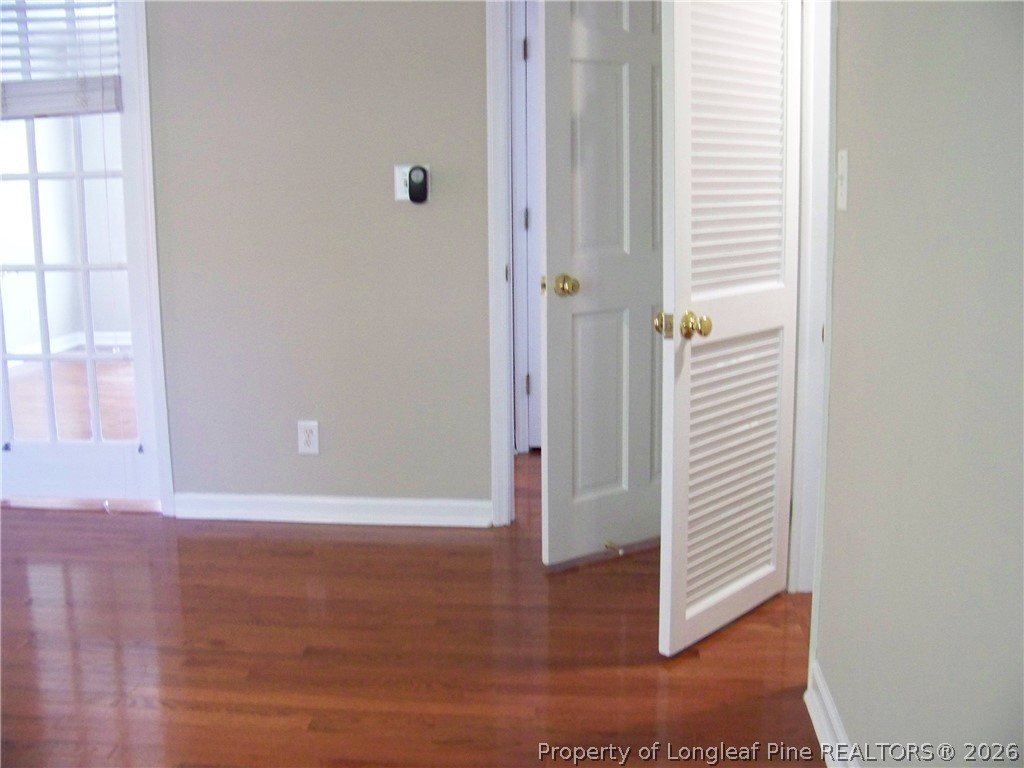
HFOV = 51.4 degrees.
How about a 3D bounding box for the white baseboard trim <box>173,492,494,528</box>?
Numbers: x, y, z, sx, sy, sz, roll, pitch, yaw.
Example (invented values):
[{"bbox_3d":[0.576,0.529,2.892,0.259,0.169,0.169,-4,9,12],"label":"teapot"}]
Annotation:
[{"bbox_3d":[-0.649,0.451,3.808,1.178,0.098,0.016,0,11,7],"label":"white baseboard trim"}]

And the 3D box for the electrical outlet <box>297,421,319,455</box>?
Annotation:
[{"bbox_3d":[-0.722,0.190,3.766,0.073,0.118,0.009,0,11,7],"label":"electrical outlet"}]

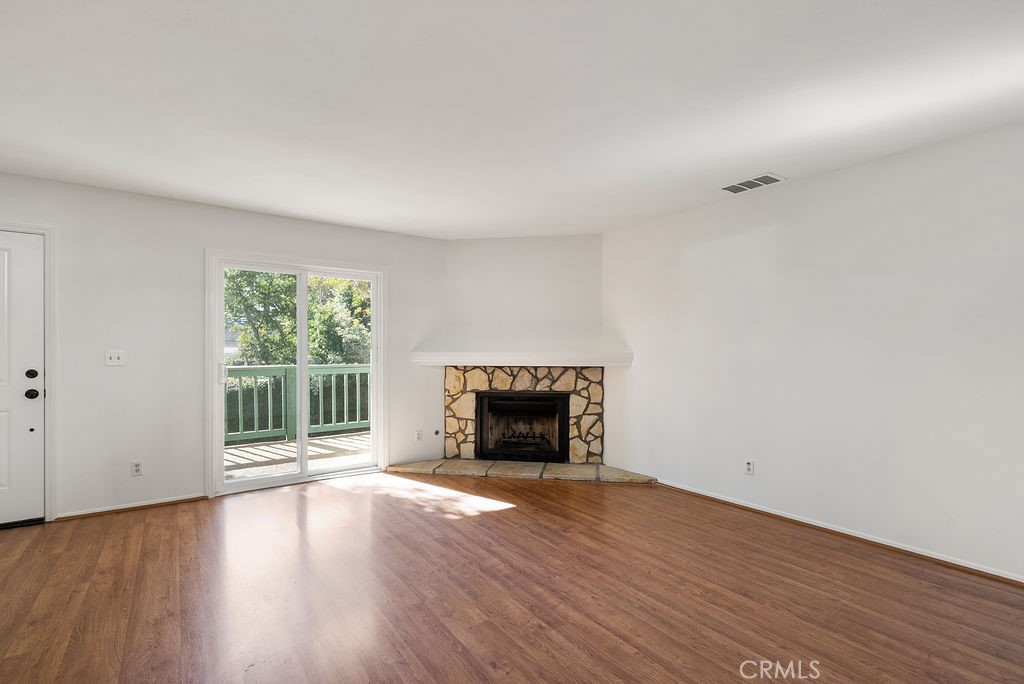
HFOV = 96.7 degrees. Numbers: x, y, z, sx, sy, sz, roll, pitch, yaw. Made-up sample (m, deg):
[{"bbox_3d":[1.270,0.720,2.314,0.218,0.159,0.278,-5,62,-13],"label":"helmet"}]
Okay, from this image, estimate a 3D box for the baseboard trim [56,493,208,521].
[{"bbox_3d":[-2.890,1.265,3.520,0.910,0.062,0.025,0,-1,-35],"label":"baseboard trim"}]

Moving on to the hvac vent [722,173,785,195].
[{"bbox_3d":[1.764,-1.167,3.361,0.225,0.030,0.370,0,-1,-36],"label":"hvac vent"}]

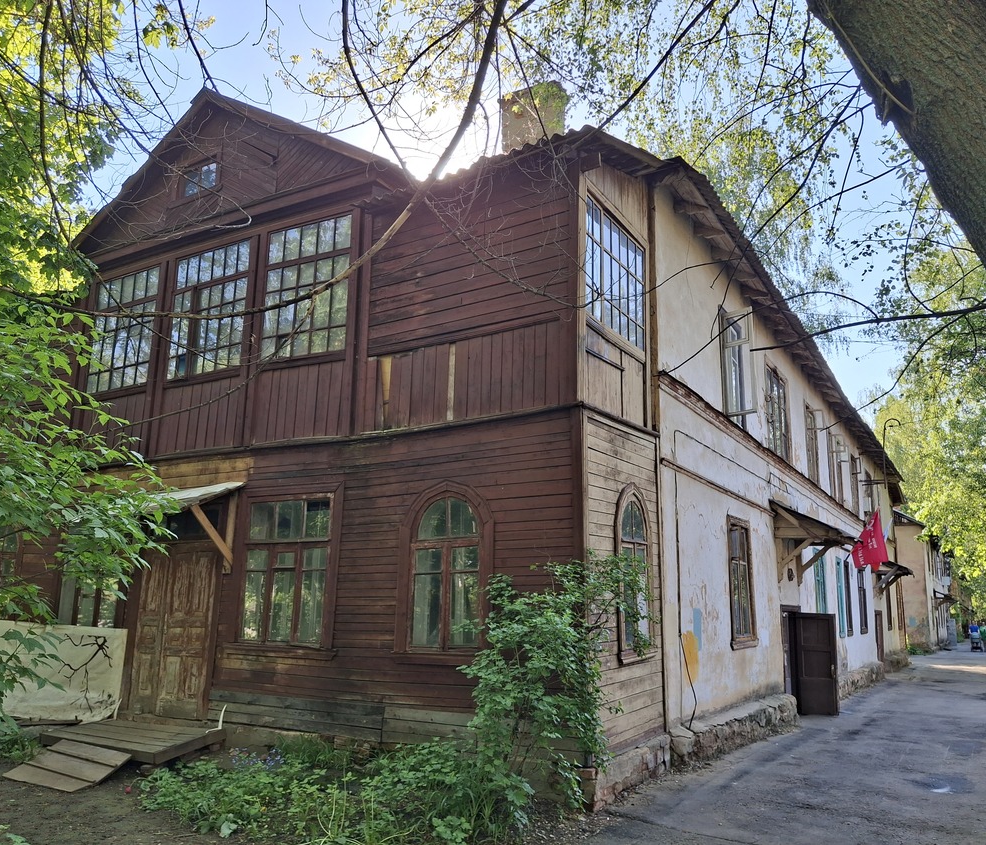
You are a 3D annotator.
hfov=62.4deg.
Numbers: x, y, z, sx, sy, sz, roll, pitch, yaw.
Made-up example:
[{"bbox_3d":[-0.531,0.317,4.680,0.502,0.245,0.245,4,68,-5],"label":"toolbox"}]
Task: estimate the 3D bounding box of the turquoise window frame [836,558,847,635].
[{"bbox_3d":[8.135,4.084,19.085,0.170,1.806,0.785,-7,-16,31],"label":"turquoise window frame"}]

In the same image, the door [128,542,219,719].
[{"bbox_3d":[-4.099,2.644,10.401,1.450,2.050,0.120,-7,-15,32],"label":"door"}]

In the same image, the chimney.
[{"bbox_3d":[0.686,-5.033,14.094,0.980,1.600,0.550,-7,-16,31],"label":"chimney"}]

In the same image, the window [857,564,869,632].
[{"bbox_3d":[10.644,5.137,23.395,0.130,1.850,1.320,-7,-15,30],"label":"window"}]

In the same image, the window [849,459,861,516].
[{"bbox_3d":[10.154,1.780,22.892,0.170,1.727,1.052,-7,-16,31],"label":"window"}]

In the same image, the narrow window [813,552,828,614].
[{"bbox_3d":[7.203,3.765,17.816,0.130,1.850,1.220,-7,-15,30],"label":"narrow window"}]

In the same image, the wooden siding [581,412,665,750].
[{"bbox_3d":[1.359,1.594,8.373,0.100,3.150,2.100,-7,-15,30],"label":"wooden siding"}]

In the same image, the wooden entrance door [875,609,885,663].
[{"bbox_3d":[12.289,6.905,25.943,0.120,1.800,1.200,-7,-15,30],"label":"wooden entrance door"}]

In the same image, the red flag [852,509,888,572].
[{"bbox_3d":[9.777,3.056,21.066,0.850,1.550,0.250,-7,-15,30],"label":"red flag"}]

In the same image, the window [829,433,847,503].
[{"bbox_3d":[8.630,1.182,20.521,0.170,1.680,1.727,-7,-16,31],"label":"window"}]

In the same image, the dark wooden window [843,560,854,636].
[{"bbox_3d":[8.675,4.288,19.927,0.170,1.806,0.785,-7,-16,31],"label":"dark wooden window"}]

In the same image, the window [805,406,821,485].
[{"bbox_3d":[7.347,0.572,18.779,0.130,1.680,1.400,-7,-15,30],"label":"window"}]

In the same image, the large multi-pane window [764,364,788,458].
[{"bbox_3d":[5.483,-0.135,15.750,0.130,1.700,1.420,-7,-15,30],"label":"large multi-pane window"}]

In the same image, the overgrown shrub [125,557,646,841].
[{"bbox_3d":[-0.856,2.332,7.371,4.000,2.150,2.100,-7,-16,31],"label":"overgrown shrub"}]

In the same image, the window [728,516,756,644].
[{"bbox_3d":[3.708,2.374,12.193,0.170,1.868,1.193,-7,-16,31],"label":"window"}]

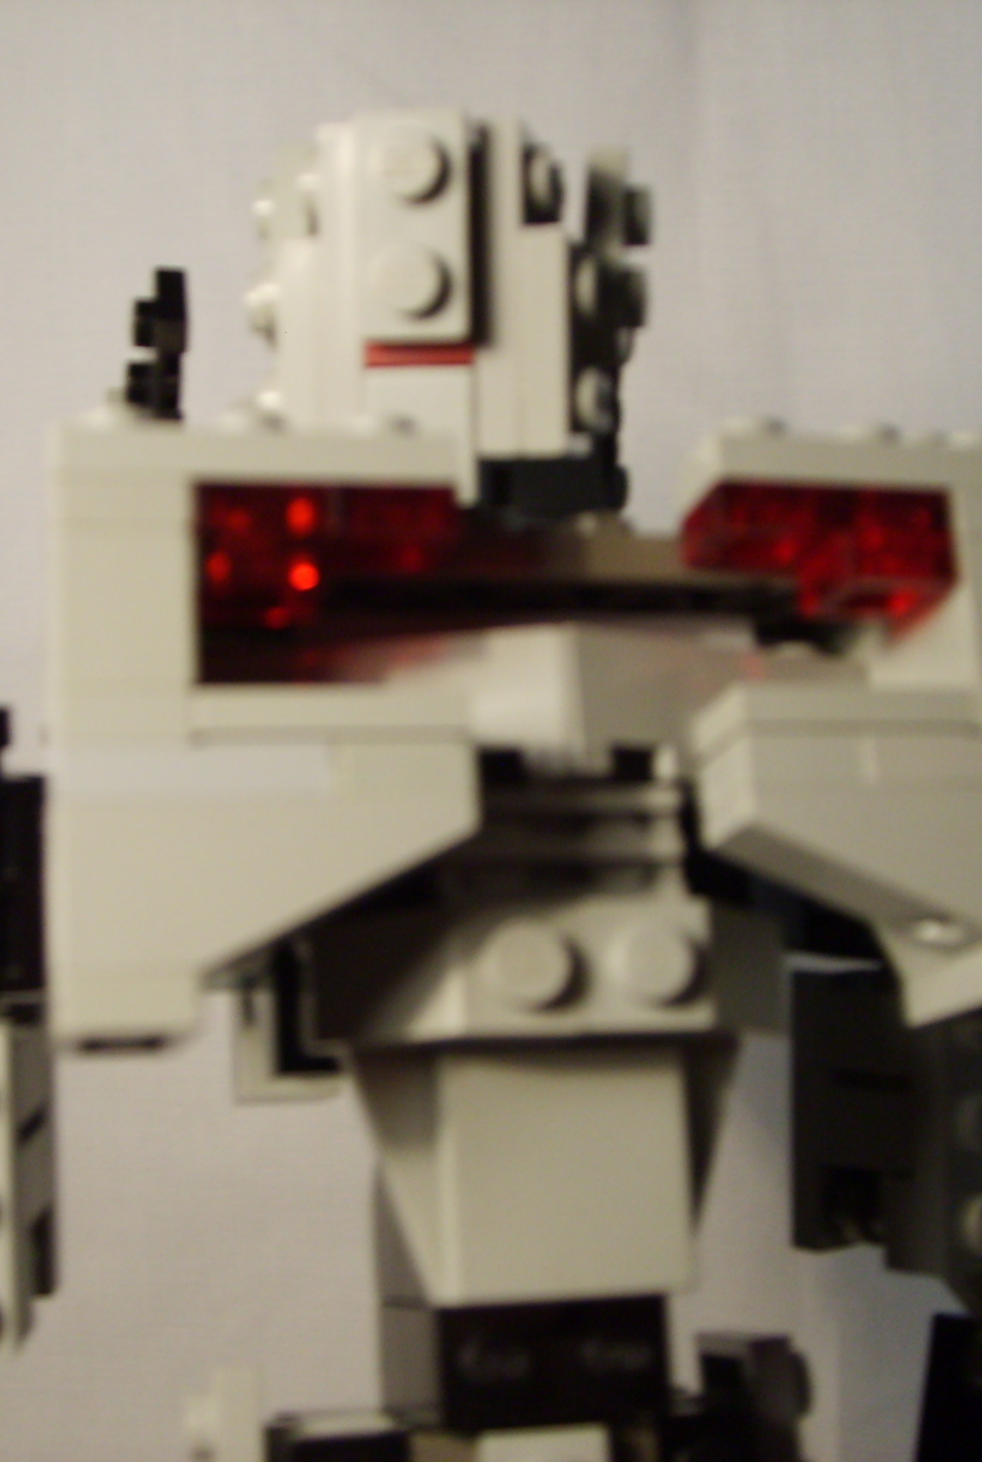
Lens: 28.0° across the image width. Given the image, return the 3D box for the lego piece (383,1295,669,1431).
[{"bbox_3d":[0.002,0.046,0.144,0.016,0.009,0.015,0,-8,-14],"label":"lego piece"}]

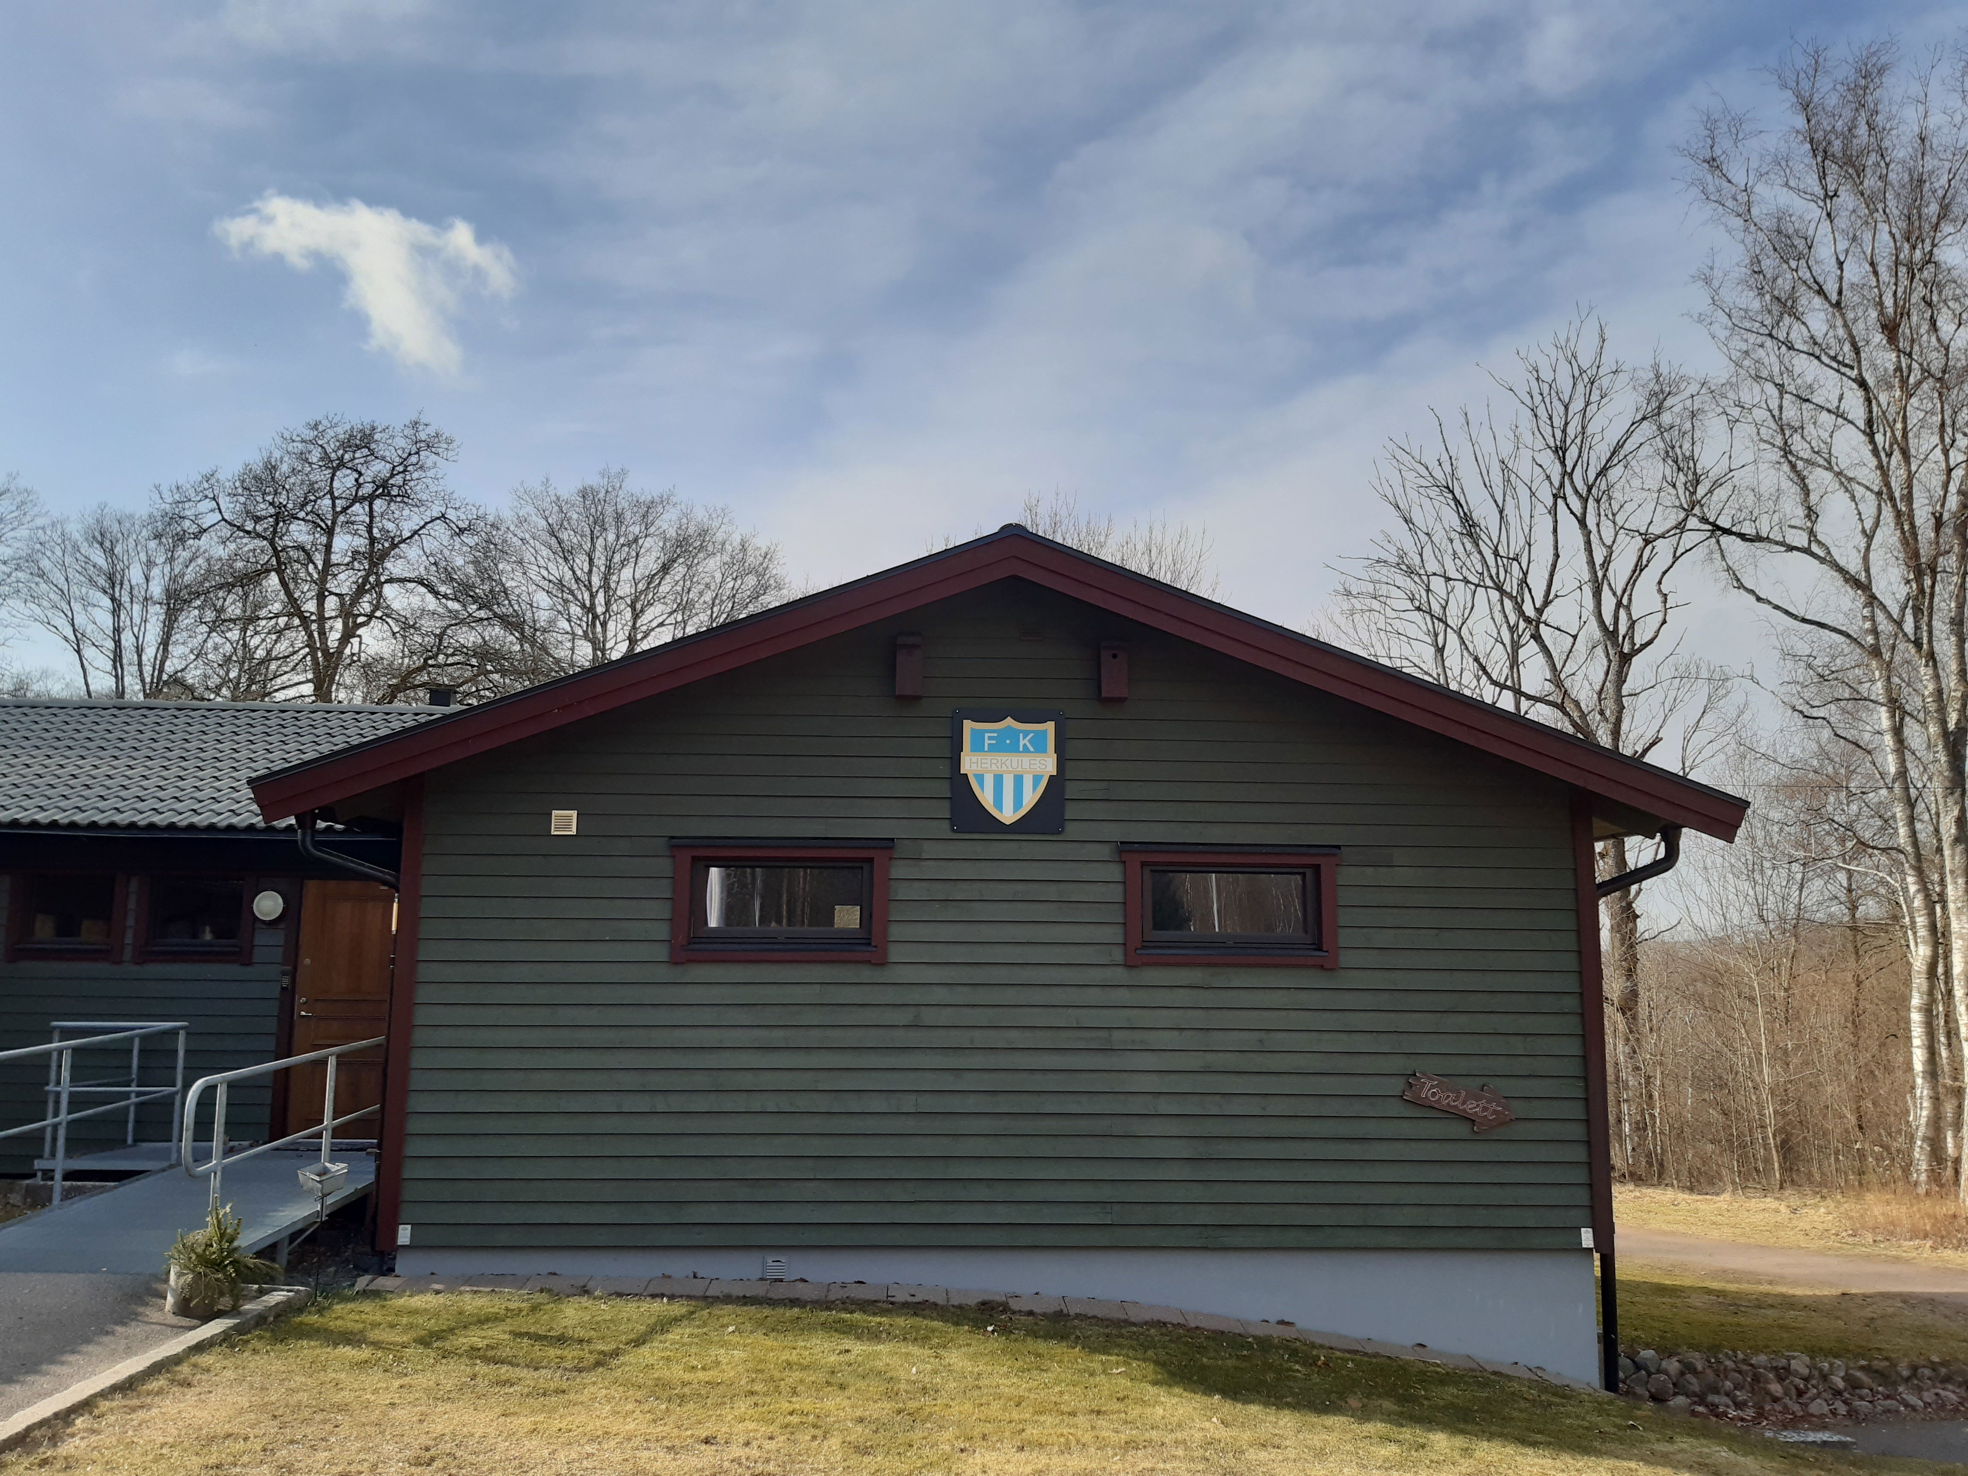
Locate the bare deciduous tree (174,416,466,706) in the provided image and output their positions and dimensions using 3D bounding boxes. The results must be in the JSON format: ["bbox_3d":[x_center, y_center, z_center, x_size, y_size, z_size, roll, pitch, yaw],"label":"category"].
[{"bbox_3d":[-14.086,-0.320,30.839,6.599,13.231,6.269,1,-8,-2],"label":"bare deciduous tree"}]

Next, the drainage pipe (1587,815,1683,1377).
[{"bbox_3d":[4.370,2.395,9.773,0.688,3.667,0.110,1,-8,-2],"label":"drainage pipe"}]

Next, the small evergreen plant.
[{"bbox_3d":[-3.737,2.558,7.265,0.550,0.550,0.500,1,-8,-2],"label":"small evergreen plant"}]

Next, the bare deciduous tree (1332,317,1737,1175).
[{"bbox_3d":[7.467,-0.128,20.097,5.636,11.781,5.072,1,-8,-2],"label":"bare deciduous tree"}]

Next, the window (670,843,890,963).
[{"bbox_3d":[-1.319,1.076,9.616,1.426,0.784,0.120,1,-8,-2],"label":"window"}]

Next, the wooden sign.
[{"bbox_3d":[3.093,2.363,9.580,0.733,0.309,0.040,18,-8,0],"label":"wooden sign"}]

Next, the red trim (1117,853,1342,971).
[{"bbox_3d":[1.620,1.117,9.715,1.421,0.792,0.120,1,-8,-2],"label":"red trim"}]

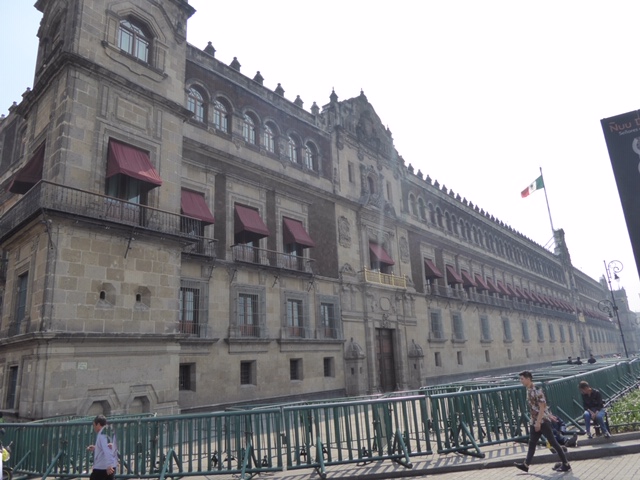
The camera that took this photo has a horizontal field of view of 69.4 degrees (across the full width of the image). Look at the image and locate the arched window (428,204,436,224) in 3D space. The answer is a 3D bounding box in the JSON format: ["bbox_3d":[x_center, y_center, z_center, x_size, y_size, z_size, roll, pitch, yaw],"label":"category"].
[{"bbox_3d":[11.758,-2.642,48.548,0.250,2.200,1.400,-14,-19,37],"label":"arched window"}]

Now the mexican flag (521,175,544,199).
[{"bbox_3d":[48.819,-12.225,106.309,4.890,4.344,0.600,-12,-17,27],"label":"mexican flag"}]

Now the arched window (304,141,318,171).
[{"bbox_3d":[-0.689,-5.642,31.619,0.320,2.148,1.334,-15,-19,36],"label":"arched window"}]

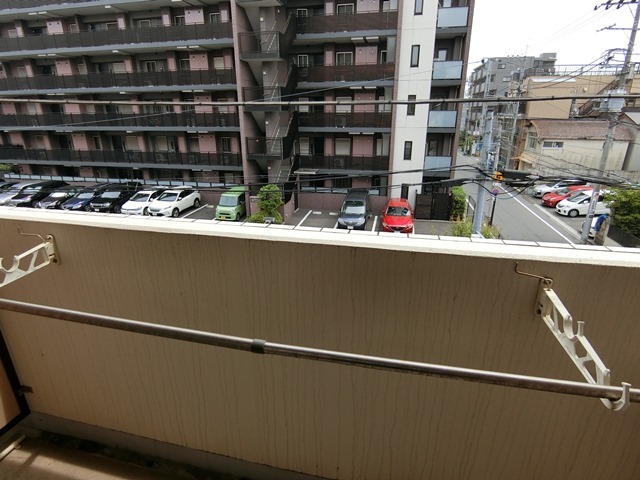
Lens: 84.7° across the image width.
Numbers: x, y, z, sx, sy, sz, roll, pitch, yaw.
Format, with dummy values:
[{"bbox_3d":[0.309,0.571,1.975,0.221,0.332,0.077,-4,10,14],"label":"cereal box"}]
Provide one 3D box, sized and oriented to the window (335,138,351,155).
[{"bbox_3d":[1.708,-6.722,25.397,1.118,1.178,0.120,4,19,13],"label":"window"}]

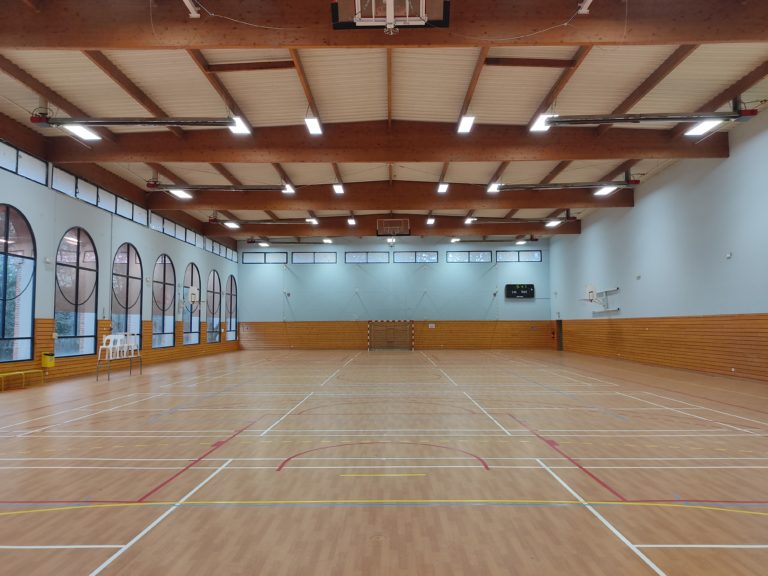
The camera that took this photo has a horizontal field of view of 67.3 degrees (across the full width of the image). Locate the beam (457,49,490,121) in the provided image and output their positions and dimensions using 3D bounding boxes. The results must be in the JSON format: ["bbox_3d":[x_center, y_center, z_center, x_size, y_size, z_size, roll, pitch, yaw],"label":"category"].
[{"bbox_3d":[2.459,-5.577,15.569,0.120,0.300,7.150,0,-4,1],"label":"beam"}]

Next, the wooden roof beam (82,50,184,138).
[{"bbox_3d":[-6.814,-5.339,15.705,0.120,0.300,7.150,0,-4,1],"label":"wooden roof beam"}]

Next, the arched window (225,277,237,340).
[{"bbox_3d":[-10.782,1.428,40.737,0.149,4.627,2.929,0,-4,1],"label":"arched window"}]

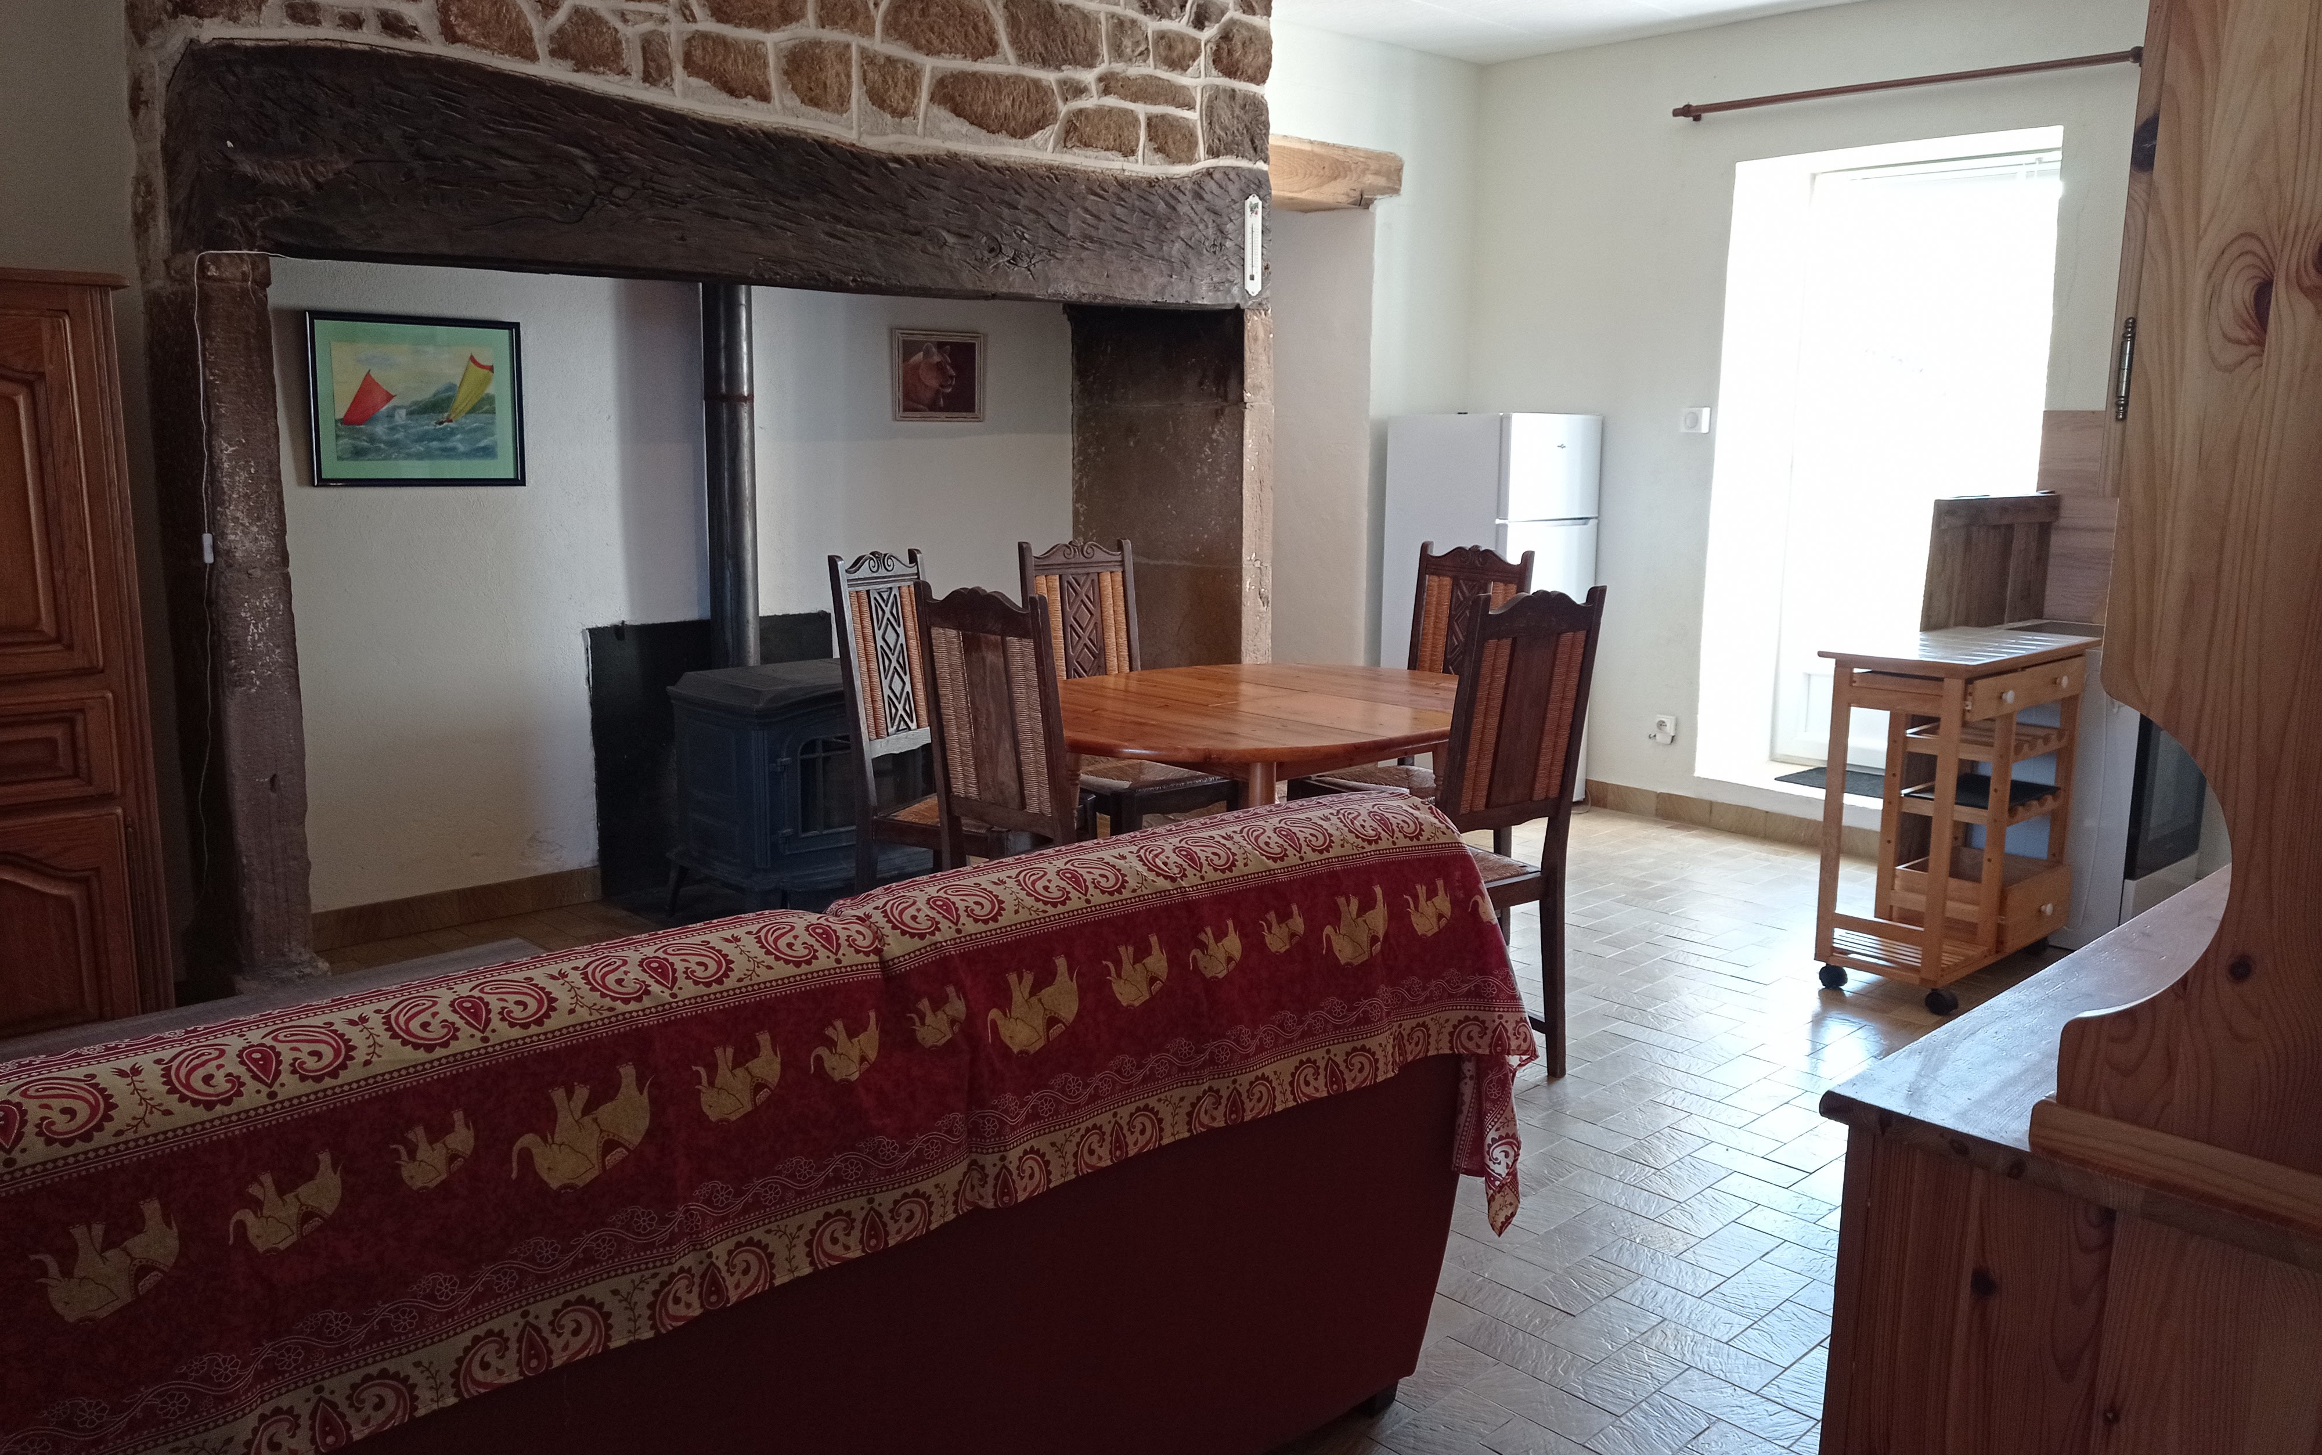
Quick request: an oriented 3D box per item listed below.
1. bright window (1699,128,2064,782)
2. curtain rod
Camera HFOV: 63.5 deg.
[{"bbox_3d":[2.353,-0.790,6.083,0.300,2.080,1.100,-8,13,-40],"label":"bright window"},{"bbox_3d":[2.241,-1.960,5.724,0.090,0.055,1.575,-8,13,-40],"label":"curtain rod"}]

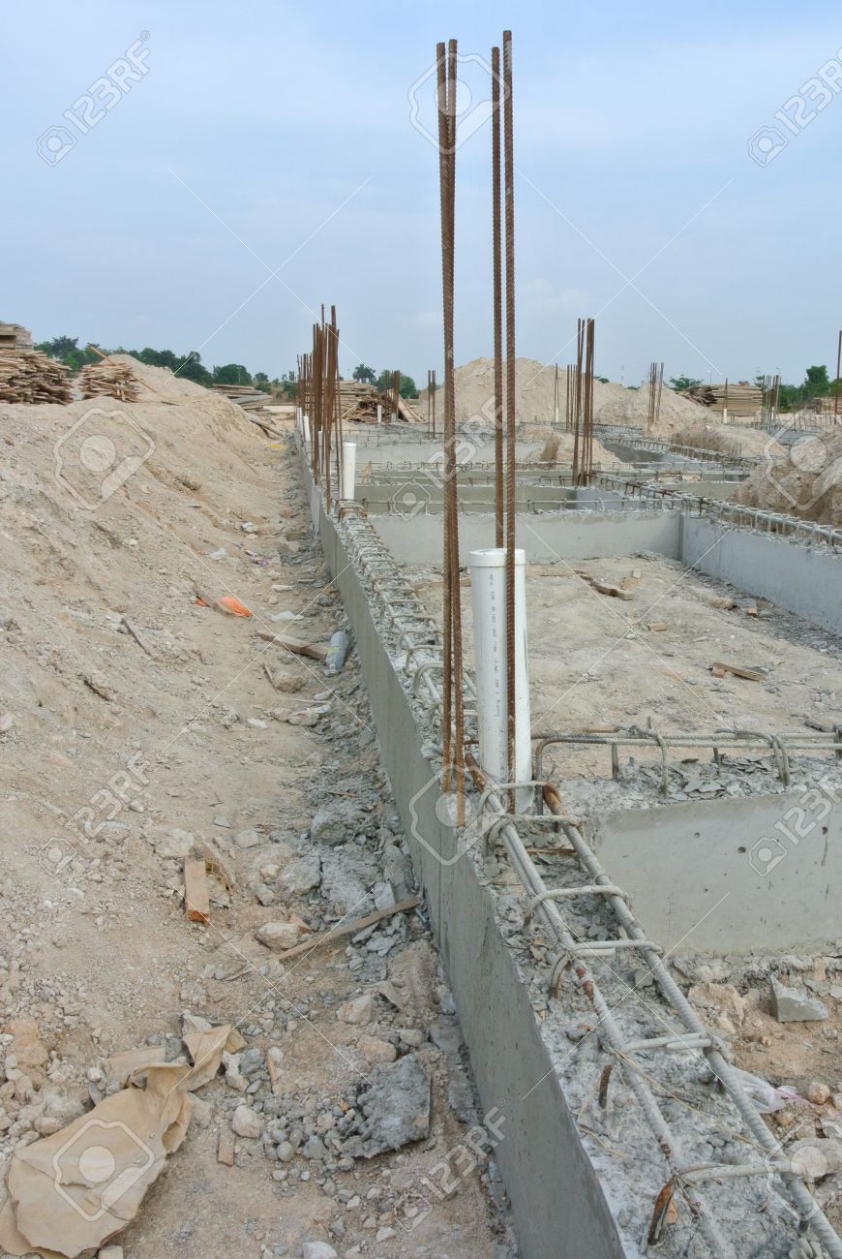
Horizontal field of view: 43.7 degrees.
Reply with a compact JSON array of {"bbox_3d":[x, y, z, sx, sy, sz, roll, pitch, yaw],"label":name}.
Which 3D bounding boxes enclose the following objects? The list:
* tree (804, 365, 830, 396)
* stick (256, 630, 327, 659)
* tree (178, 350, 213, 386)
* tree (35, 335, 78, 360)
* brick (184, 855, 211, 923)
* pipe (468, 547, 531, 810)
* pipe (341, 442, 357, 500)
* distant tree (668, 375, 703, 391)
[{"bbox_3d":[56.631,-35.052,149.453,3.791,4.906,3.791,-1,13,0],"label":"tree"},{"bbox_3d":[-0.671,0.079,5.450,0.380,0.055,0.100,13,17,31],"label":"stick"},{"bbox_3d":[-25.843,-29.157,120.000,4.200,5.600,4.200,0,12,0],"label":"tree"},{"bbox_3d":[-52.131,-37.753,149.124,6.178,7.854,6.178,-1,13,0],"label":"tree"},{"bbox_3d":[-0.561,0.649,2.630,0.060,0.042,0.210,-3,23,-13],"label":"brick"},{"bbox_3d":[0.173,0.107,2.260,0.115,0.550,0.115,-3,12,0],"label":"pipe"},{"bbox_3d":[-0.562,-1.197,8.097,0.118,0.474,0.118,-1,13,0],"label":"pipe"},{"bbox_3d":[35.237,-32.236,139.659,4.718,3.059,4.718,-1,13,0],"label":"distant tree"}]

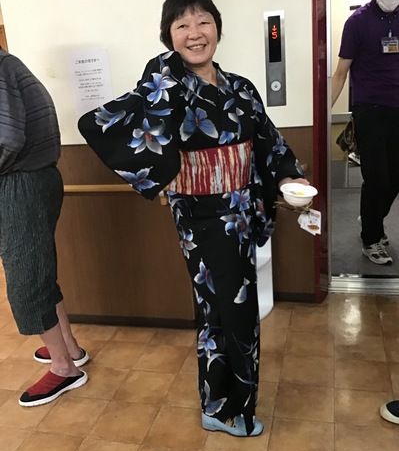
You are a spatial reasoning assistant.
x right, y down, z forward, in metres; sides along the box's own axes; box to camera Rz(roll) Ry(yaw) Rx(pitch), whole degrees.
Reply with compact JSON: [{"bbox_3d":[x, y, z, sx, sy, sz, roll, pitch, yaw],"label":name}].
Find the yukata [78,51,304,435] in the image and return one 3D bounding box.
[{"bbox_3d":[-0.014,0.119,1.618,0.700,1.310,0.420,-12,18,-26],"label":"yukata"}]

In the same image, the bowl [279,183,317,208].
[{"bbox_3d":[0.315,-0.096,1.500,0.118,0.045,0.118,2,24,-1],"label":"bowl"}]

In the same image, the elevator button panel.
[{"bbox_3d":[0.383,-0.834,2.405,0.098,0.455,0.016,0,16,15],"label":"elevator button panel"}]

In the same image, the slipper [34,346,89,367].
[{"bbox_3d":[-0.674,0.620,2.323,0.283,0.080,0.105,0,16,15],"label":"slipper"}]

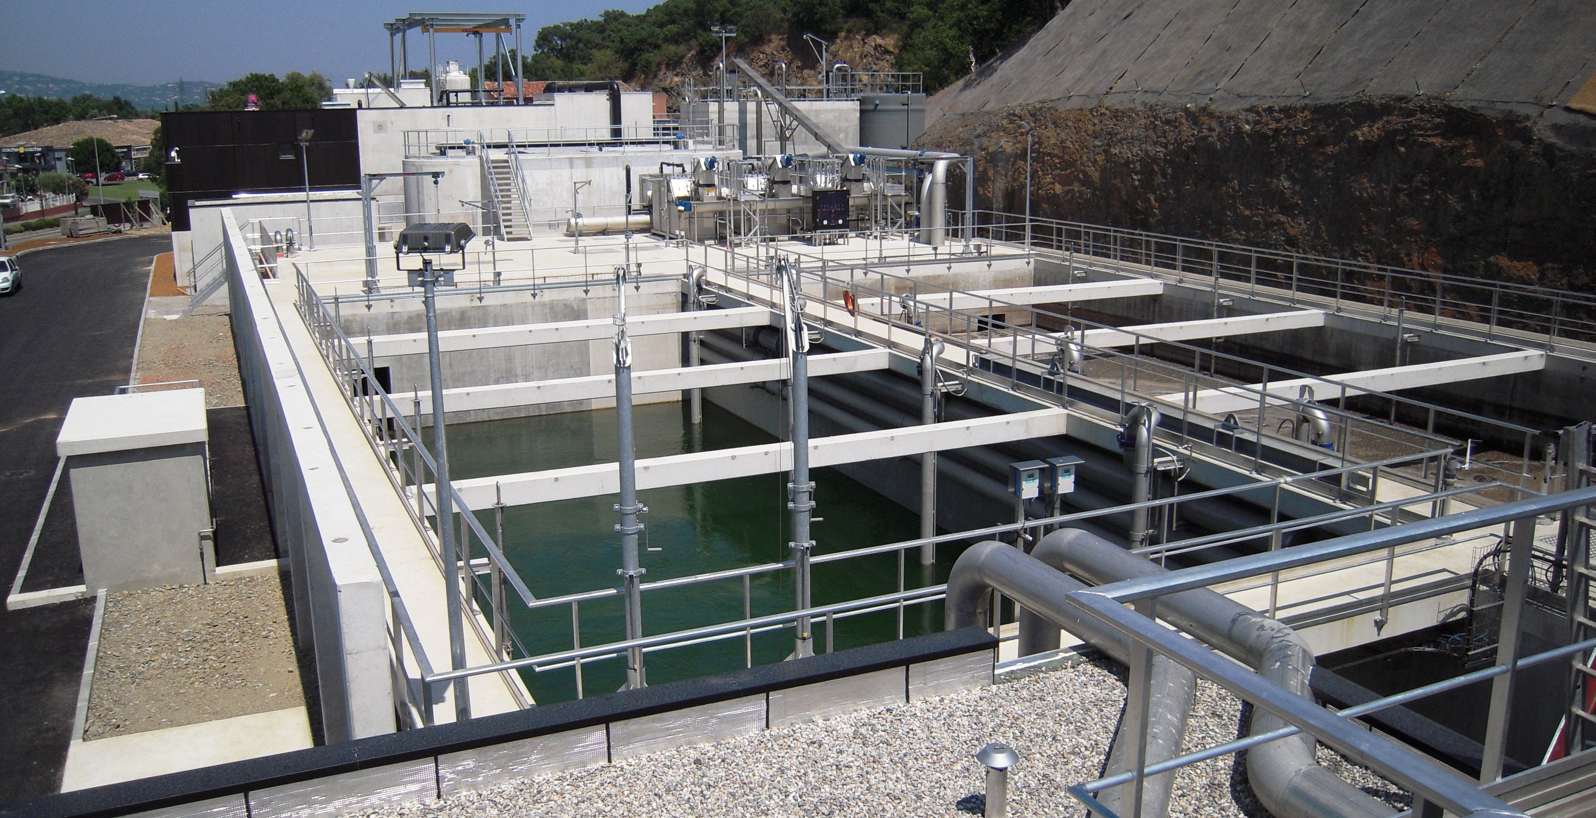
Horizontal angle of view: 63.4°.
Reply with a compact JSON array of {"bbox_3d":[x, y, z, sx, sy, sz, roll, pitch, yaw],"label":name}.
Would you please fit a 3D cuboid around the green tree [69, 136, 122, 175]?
[{"bbox_3d":[-89.471,-31.943,164.544,6.600,6.200,6.600,-6,15,-24],"label":"green tree"}]

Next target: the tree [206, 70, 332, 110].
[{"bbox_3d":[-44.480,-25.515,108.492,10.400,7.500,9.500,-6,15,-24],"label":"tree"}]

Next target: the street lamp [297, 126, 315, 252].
[{"bbox_3d":[-18.240,-8.095,47.875,0.520,4.400,0.380,-6,15,-24],"label":"street lamp"}]

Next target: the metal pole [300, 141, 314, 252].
[{"bbox_3d":[-18.280,-7.921,48.009,0.160,4.000,0.160,-6,15,-24],"label":"metal pole"}]

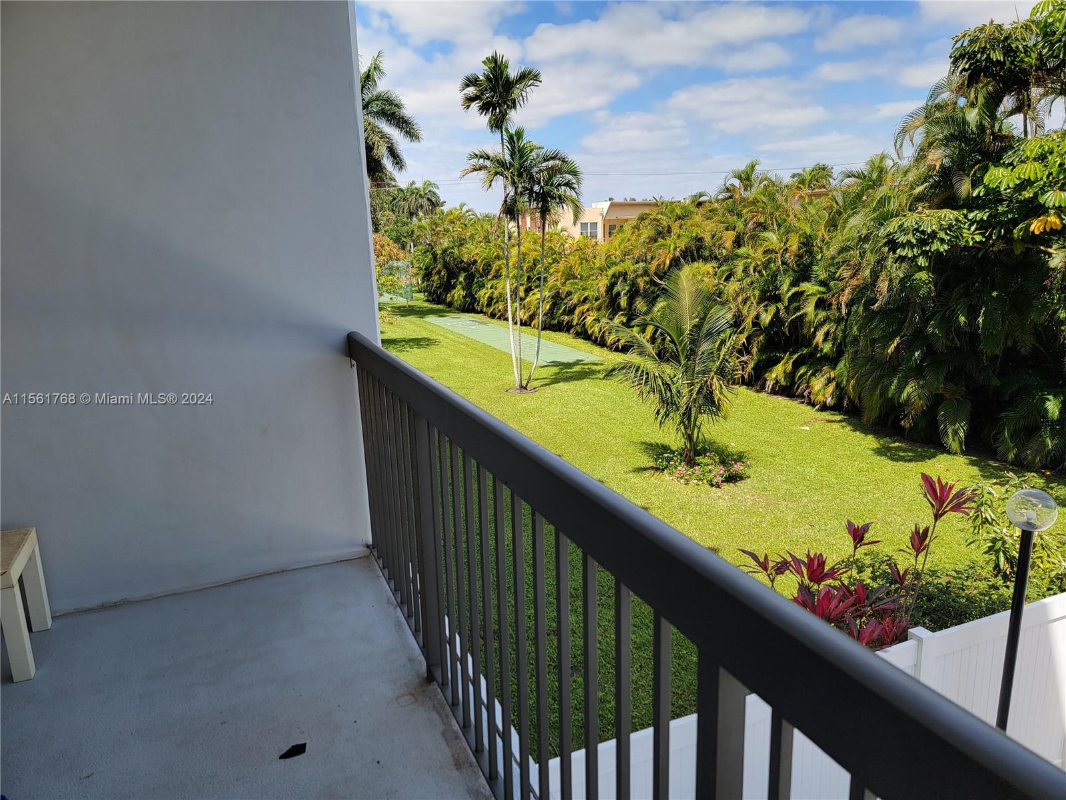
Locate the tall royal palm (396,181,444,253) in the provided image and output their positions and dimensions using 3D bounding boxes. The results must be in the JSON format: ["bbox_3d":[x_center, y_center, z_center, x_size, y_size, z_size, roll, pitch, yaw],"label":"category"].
[{"bbox_3d":[-11.291,-16.620,74.811,4.838,10.807,4.838,-1,12,0],"label":"tall royal palm"}]

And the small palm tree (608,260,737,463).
[{"bbox_3d":[2.662,-0.586,14.023,2.528,3.823,2.528,-1,12,0],"label":"small palm tree"}]

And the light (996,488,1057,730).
[{"bbox_3d":[3.542,1.939,5.446,0.295,2.680,0.295,-1,12,0],"label":"light"}]

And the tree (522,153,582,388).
[{"bbox_3d":[0.620,-3.713,21.771,1.730,6.847,1.730,-1,12,0],"label":"tree"}]

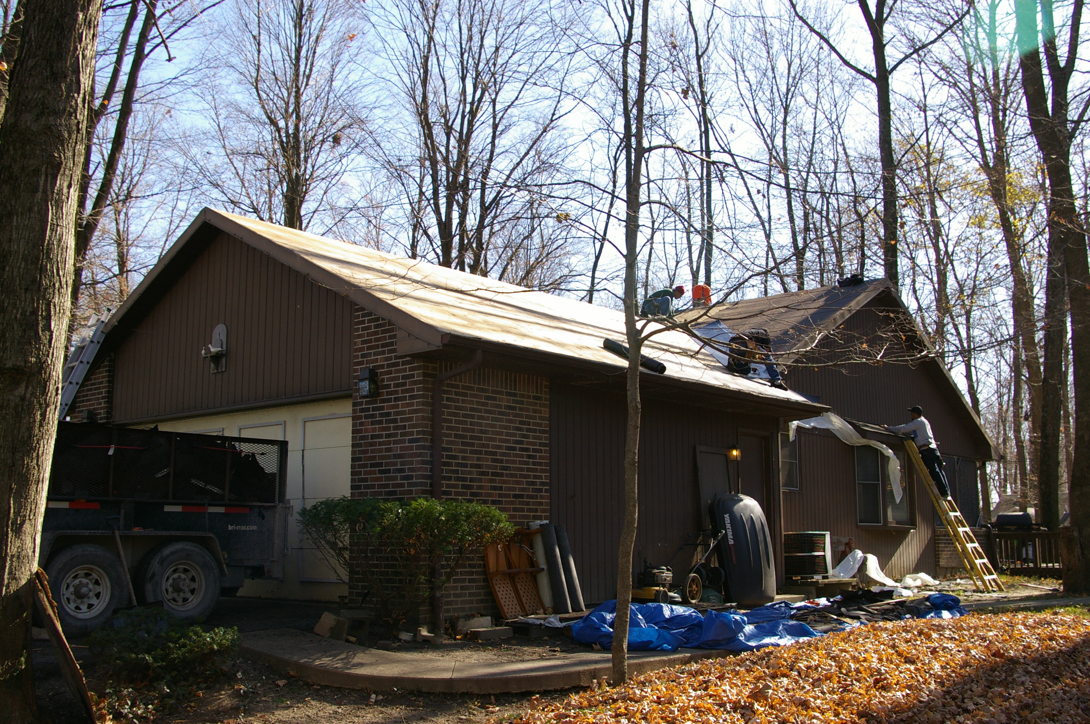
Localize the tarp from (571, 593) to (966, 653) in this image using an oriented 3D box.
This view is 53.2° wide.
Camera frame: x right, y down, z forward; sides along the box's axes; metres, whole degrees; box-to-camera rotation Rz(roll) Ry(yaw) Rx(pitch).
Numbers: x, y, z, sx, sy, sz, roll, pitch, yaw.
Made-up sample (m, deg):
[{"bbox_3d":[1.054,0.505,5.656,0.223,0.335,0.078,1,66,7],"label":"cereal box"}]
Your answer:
[{"bbox_3d":[2.215,2.362,10.539,2.300,0.360,5.600,-8,-12,40],"label":"tarp"}]

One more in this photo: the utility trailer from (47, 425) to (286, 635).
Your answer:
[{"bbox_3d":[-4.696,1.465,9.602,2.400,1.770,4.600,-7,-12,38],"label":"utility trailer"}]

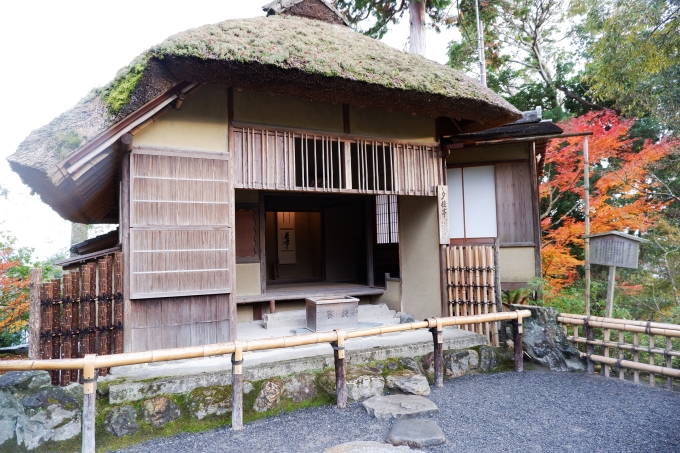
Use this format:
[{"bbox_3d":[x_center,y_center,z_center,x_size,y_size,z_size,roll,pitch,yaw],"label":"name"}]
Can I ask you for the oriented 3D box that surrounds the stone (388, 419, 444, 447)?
[{"bbox_3d":[0.613,1.628,3.418,0.430,0.100,0.420,-2,-3,0],"label":"stone"}]

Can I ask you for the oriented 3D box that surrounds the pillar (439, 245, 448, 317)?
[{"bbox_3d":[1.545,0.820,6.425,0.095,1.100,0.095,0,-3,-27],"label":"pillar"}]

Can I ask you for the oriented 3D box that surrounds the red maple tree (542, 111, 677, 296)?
[{"bbox_3d":[5.908,-0.424,9.700,3.000,4.300,2.800,-2,-3,0],"label":"red maple tree"}]

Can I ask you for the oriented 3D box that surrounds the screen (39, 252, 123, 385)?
[{"bbox_3d":[-2.578,0.900,4.362,0.760,1.280,0.080,0,-3,-27],"label":"screen"}]

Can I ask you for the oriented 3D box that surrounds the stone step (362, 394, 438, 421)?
[{"bbox_3d":[0.524,1.662,3.999,0.630,0.100,0.490,-1,-3,-8],"label":"stone step"}]

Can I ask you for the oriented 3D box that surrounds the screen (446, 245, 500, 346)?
[{"bbox_3d":[1.796,0.946,5.901,0.622,1.367,0.090,-1,-1,15],"label":"screen"}]

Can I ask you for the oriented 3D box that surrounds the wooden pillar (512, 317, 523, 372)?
[{"bbox_3d":[2.099,1.375,5.141,0.090,0.680,0.090,0,-3,-27],"label":"wooden pillar"}]

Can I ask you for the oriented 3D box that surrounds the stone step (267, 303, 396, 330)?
[{"bbox_3d":[-0.123,1.301,6.411,1.930,0.210,0.420,0,-3,-27],"label":"stone step"}]

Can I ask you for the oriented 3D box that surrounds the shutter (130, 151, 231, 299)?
[{"bbox_3d":[-1.725,-0.022,4.829,1.060,1.600,0.060,0,-3,-27],"label":"shutter"}]

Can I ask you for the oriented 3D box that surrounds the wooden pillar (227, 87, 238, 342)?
[{"bbox_3d":[-1.268,-0.147,5.111,0.100,3.050,0.100,0,-3,-27],"label":"wooden pillar"}]

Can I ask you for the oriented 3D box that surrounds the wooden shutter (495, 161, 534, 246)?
[{"bbox_3d":[2.684,-0.355,6.700,0.560,1.240,0.050,-2,-3,12],"label":"wooden shutter"}]

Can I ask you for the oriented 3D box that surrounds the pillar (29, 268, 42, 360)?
[{"bbox_3d":[-2.936,0.897,4.184,0.110,1.000,0.110,0,-3,-27],"label":"pillar"}]

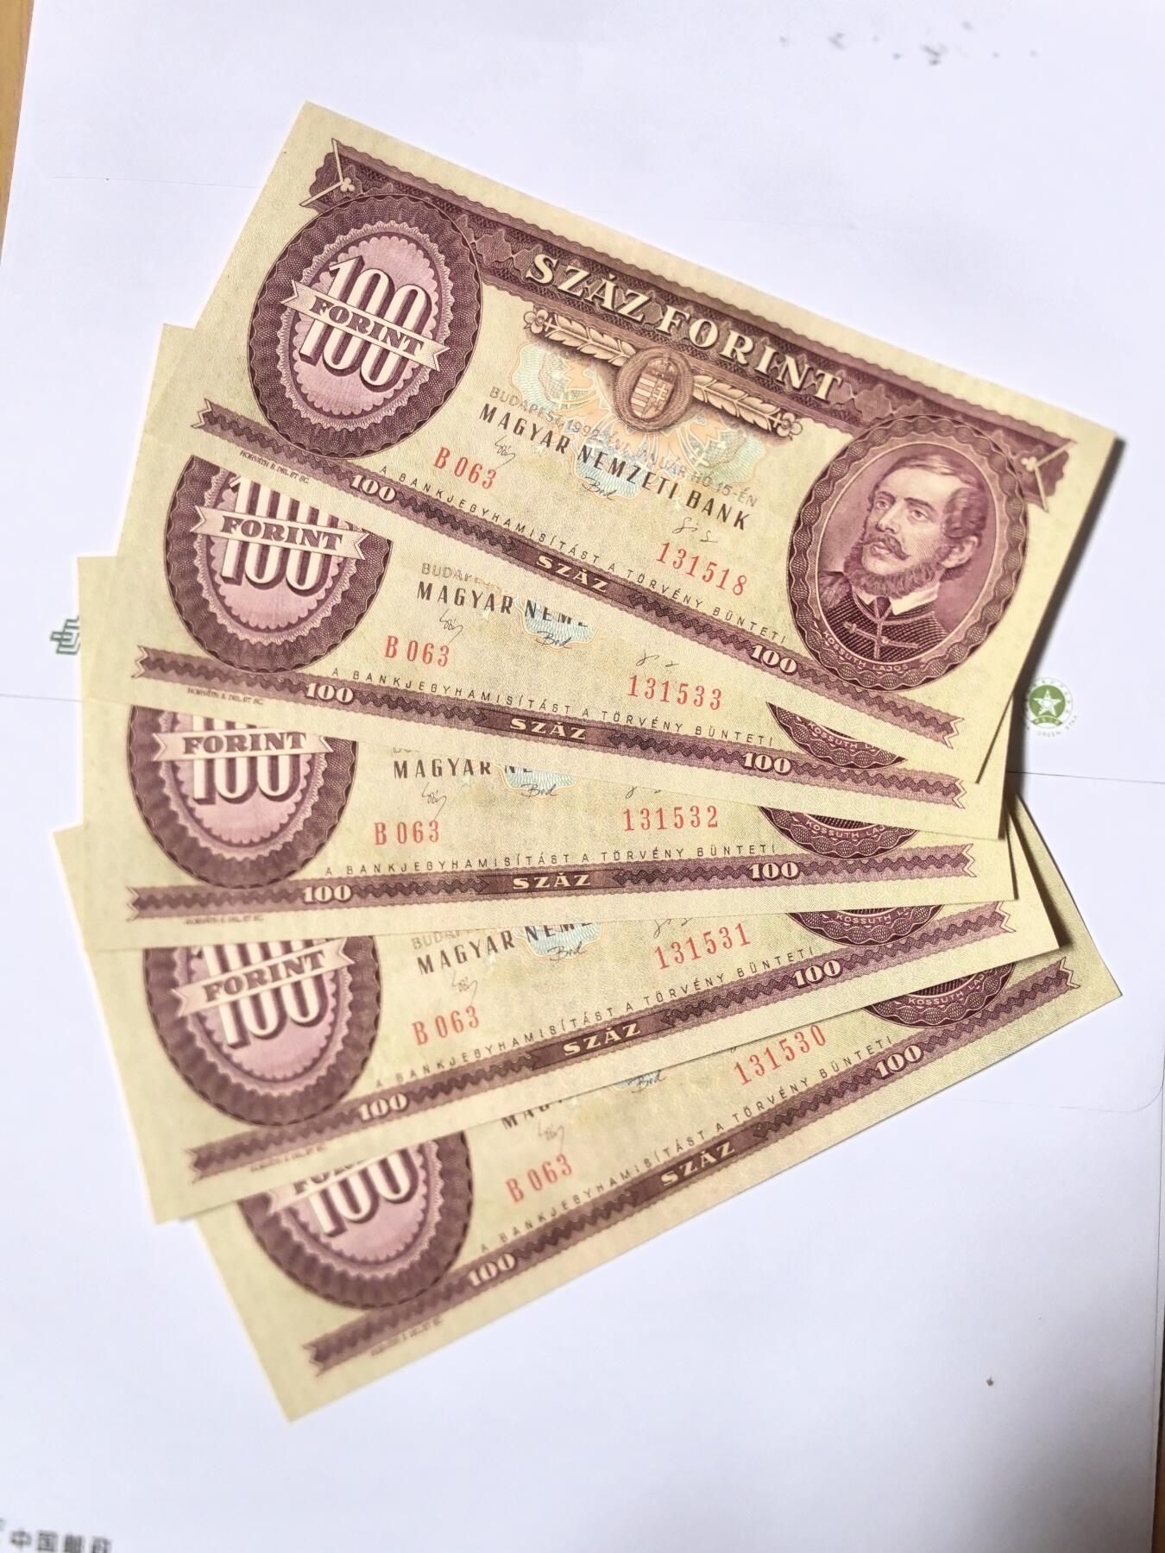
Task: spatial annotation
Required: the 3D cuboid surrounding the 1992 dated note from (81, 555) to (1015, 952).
[{"bbox_3d":[-0.008,-0.009,0.230,0.174,0.001,0.075,-3,85,-1],"label":"1992 dated note"}]

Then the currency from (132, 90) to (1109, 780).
[{"bbox_3d":[0.010,-0.067,0.237,0.174,0.001,0.075,23,85,2],"label":"currency"}]

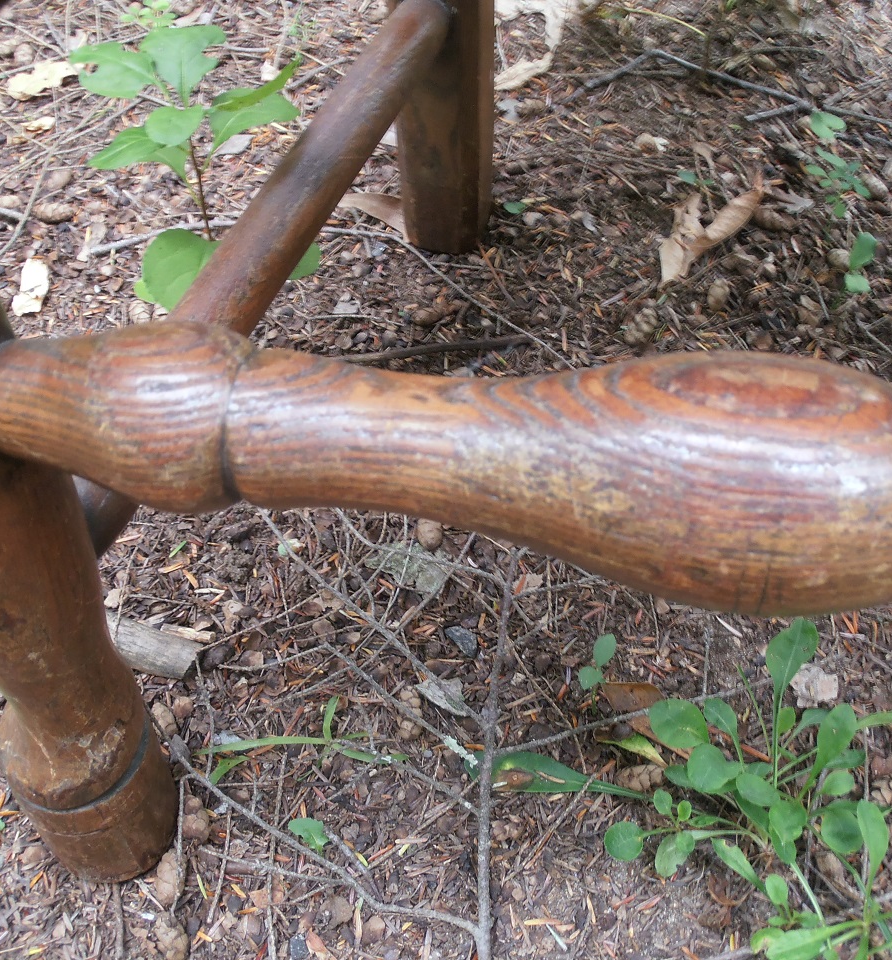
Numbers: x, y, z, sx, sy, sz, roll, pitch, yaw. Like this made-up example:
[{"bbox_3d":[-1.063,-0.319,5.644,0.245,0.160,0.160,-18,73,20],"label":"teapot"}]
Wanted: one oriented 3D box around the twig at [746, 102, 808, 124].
[{"bbox_3d":[0.205,-0.227,0.755,0.048,0.006,0.007,-19,47,-18],"label":"twig"}]

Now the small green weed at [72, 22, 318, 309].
[{"bbox_3d":[-0.119,-0.146,0.596,0.106,0.110,0.092,0,44,0],"label":"small green weed"}]

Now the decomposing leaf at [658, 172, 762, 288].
[{"bbox_3d":[0.142,-0.134,0.659,0.040,0.019,0.106,27,52,24],"label":"decomposing leaf"}]

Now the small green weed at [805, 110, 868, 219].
[{"bbox_3d":[0.214,-0.174,0.677,0.037,0.038,0.083,0,44,0],"label":"small green weed"}]

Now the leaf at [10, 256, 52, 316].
[{"bbox_3d":[-0.208,-0.097,0.612,0.015,0.009,0.037,-1,48,-1],"label":"leaf"}]

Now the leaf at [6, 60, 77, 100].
[{"bbox_3d":[-0.262,-0.259,0.785,0.046,0.012,0.032,-26,50,-24],"label":"leaf"}]

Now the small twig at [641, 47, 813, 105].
[{"bbox_3d":[0.182,-0.260,0.787,0.119,0.006,0.006,29,53,25],"label":"small twig"}]

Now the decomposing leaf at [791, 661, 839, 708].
[{"bbox_3d":[0.137,0.077,0.455,0.018,0.006,0.017,2,48,2],"label":"decomposing leaf"}]

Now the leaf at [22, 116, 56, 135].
[{"bbox_3d":[-0.238,-0.208,0.716,0.018,0.006,0.010,-26,53,-22],"label":"leaf"}]

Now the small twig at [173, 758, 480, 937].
[{"bbox_3d":[-0.045,0.123,0.390,0.118,0.011,0.033,23,48,22],"label":"small twig"}]

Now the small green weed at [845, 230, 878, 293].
[{"bbox_3d":[0.216,-0.113,0.635,0.018,0.024,0.022,0,46,0],"label":"small green weed"}]

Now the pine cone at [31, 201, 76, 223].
[{"bbox_3d":[-0.204,-0.140,0.636,0.022,0.011,0.011,0,48,0],"label":"pine cone"}]

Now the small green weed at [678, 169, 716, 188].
[{"bbox_3d":[0.141,-0.170,0.691,0.022,0.012,0.016,0,44,0],"label":"small green weed"}]

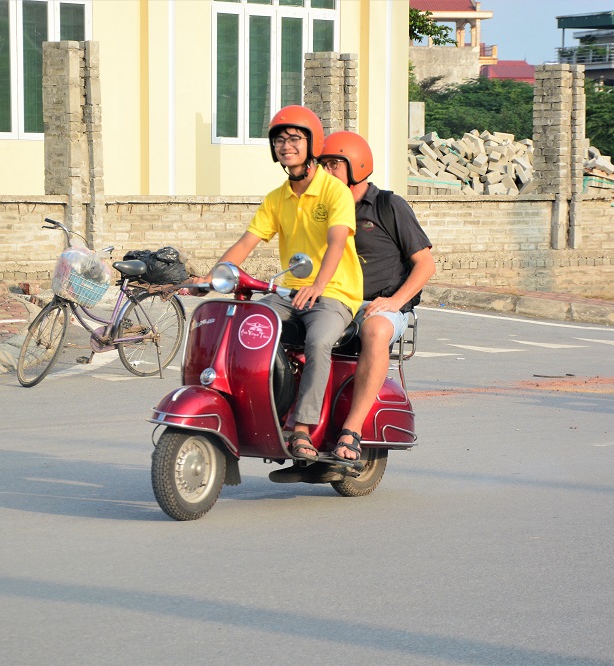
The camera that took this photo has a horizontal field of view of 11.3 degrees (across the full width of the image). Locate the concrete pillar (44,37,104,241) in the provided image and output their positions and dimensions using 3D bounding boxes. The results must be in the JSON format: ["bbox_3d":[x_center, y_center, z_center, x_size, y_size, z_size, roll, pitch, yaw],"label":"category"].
[{"bbox_3d":[-1.921,-1.510,25.757,0.345,1.829,0.345,-2,4,-43],"label":"concrete pillar"}]

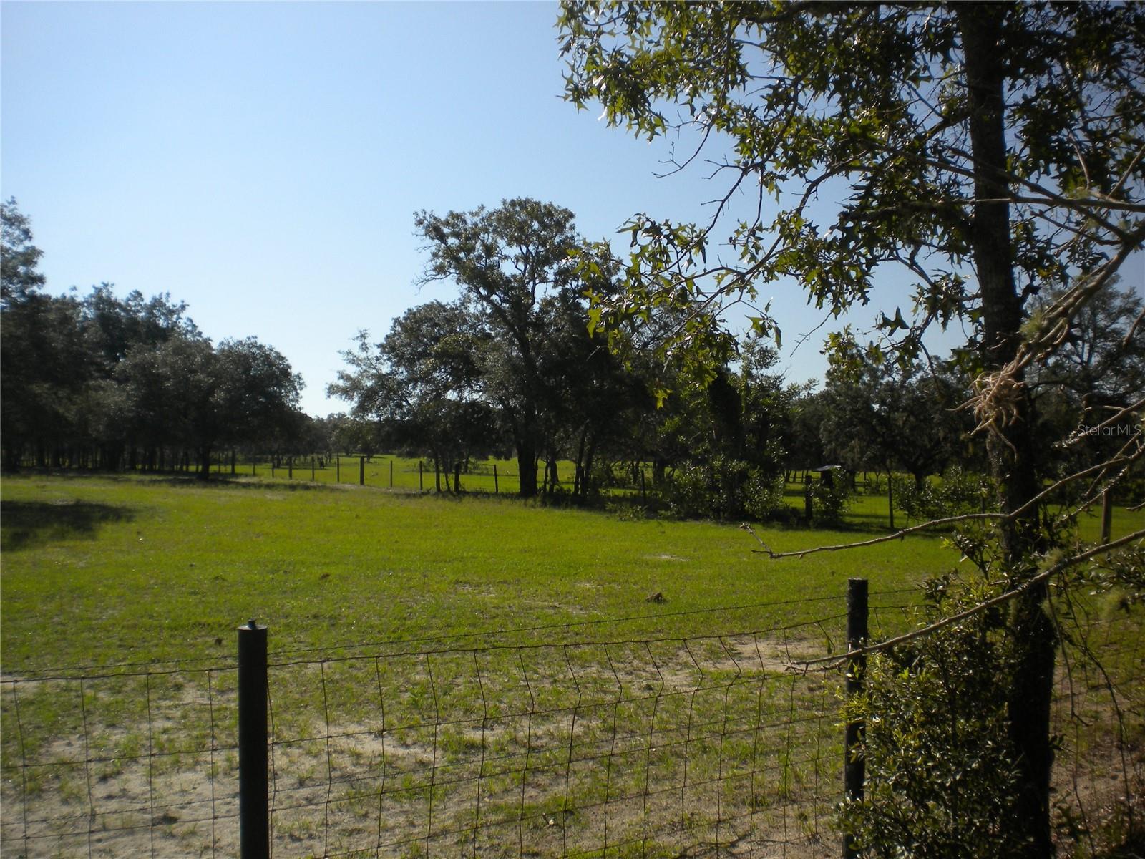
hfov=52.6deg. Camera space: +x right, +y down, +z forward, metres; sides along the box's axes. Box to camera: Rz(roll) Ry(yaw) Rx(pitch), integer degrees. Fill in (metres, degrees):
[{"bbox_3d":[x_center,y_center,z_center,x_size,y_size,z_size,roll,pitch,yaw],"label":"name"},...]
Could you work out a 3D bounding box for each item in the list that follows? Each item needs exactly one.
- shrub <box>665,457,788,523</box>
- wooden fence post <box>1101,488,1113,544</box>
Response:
[{"bbox_3d":[4.050,1.560,30.800,3.250,1.650,2.500,0,-1,8],"label":"shrub"},{"bbox_3d":[10.530,1.730,22.800,0.140,1.160,0.140,0,-1,0],"label":"wooden fence post"}]

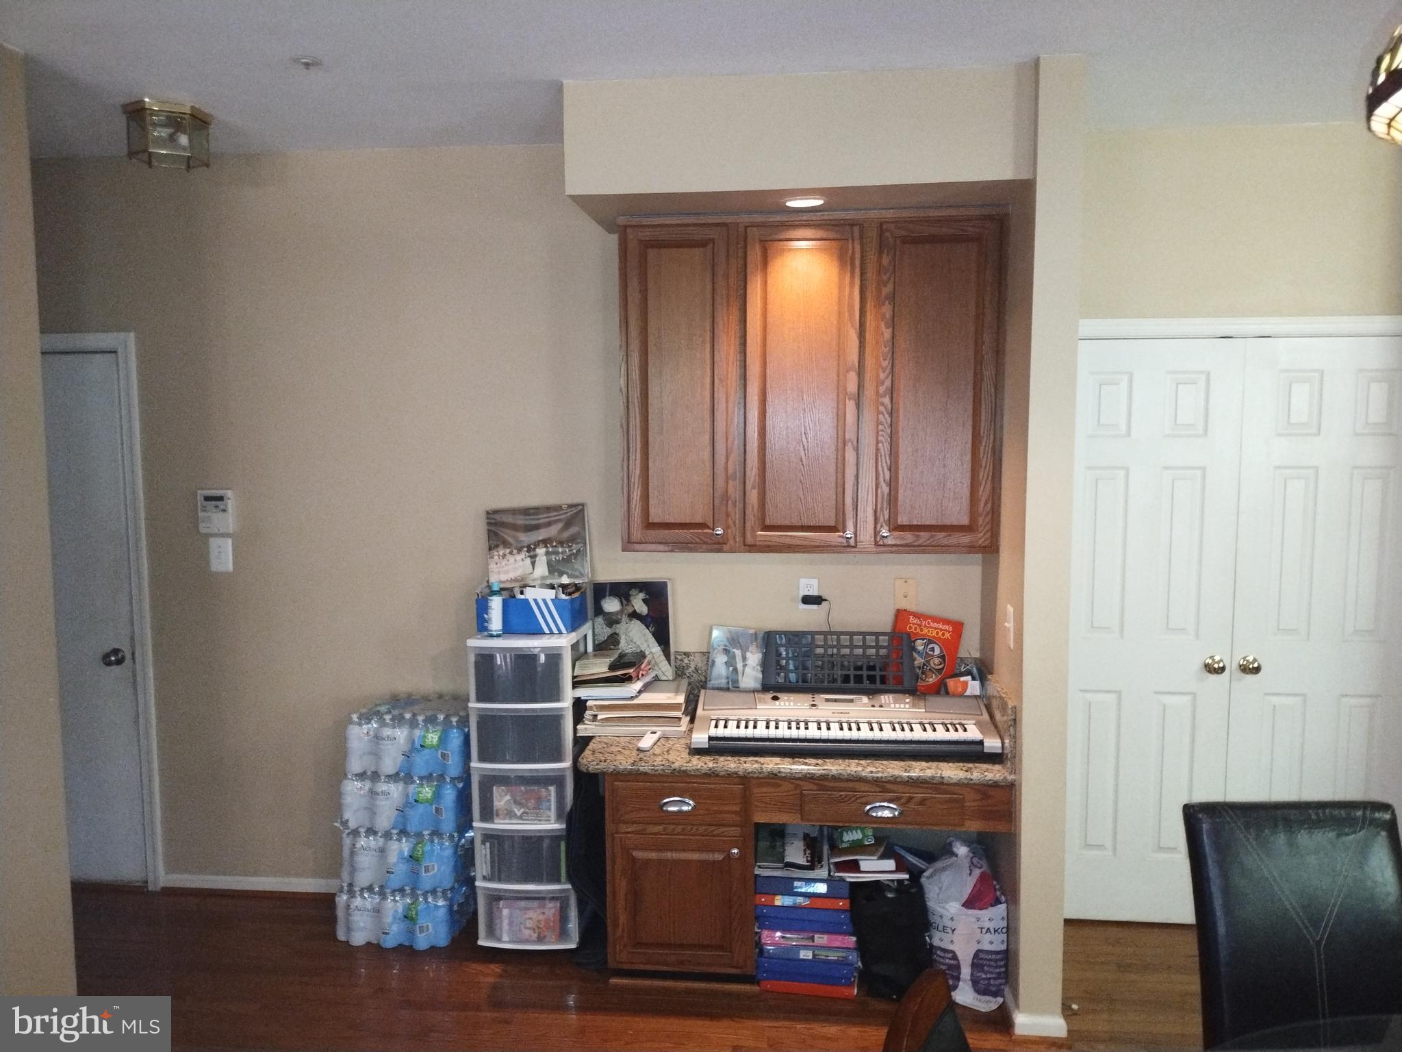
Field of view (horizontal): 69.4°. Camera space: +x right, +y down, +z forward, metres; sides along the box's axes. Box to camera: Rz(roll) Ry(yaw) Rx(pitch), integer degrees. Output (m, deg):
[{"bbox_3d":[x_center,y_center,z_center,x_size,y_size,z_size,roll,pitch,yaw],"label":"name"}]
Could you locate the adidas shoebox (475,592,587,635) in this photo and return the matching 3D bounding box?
[{"bbox_3d":[-0.591,0.301,3.568,0.330,0.114,0.222,0,5,8],"label":"adidas shoebox"}]

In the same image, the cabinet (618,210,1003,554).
[{"bbox_3d":[0.352,-0.460,3.385,1.204,1.077,0.327,0,5,5],"label":"cabinet"}]

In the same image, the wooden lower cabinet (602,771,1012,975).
[{"bbox_3d":[0.337,1.058,3.361,1.217,0.660,0.625,0,5,5],"label":"wooden lower cabinet"}]

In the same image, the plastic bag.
[{"bbox_3d":[0.806,1.197,3.144,0.260,0.495,0.255,0,5,5],"label":"plastic bag"}]

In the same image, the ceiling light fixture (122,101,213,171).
[{"bbox_3d":[-1.679,-1.225,3.197,0.217,0.156,0.250,0,5,5],"label":"ceiling light fixture"}]

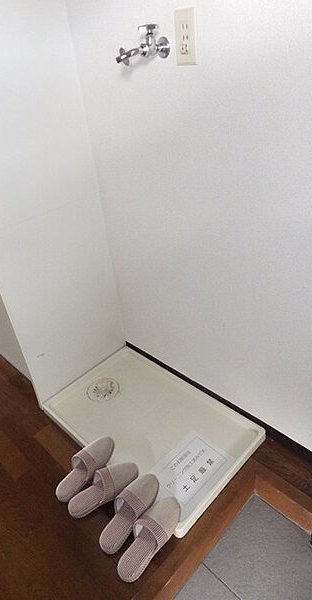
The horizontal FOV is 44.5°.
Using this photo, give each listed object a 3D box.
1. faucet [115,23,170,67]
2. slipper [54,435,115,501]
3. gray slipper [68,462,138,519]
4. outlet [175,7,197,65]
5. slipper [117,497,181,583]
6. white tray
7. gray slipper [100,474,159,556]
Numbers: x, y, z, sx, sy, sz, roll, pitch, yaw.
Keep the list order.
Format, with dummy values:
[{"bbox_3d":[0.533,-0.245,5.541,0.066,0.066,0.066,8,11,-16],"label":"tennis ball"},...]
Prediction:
[{"bbox_3d":[-0.037,-0.662,0.991,0.076,0.084,0.152,25,44,38],"label":"faucet"},{"bbox_3d":[-0.267,0.610,1.400,0.096,0.078,0.270,26,61,39],"label":"slipper"},{"bbox_3d":[-0.192,0.653,1.327,0.270,0.078,0.096,-29,38,-8],"label":"gray slipper"},{"bbox_3d":[0.079,-0.667,0.971,0.070,0.120,0.009,25,44,38],"label":"outlet"},{"bbox_3d":[-0.025,0.730,1.181,0.096,0.078,0.270,23,58,37],"label":"slipper"},{"bbox_3d":[-0.035,0.510,1.601,0.818,0.050,0.511,25,44,38],"label":"white tray"},{"bbox_3d":[-0.092,0.690,1.249,0.096,0.078,0.270,22,58,35],"label":"gray slipper"}]

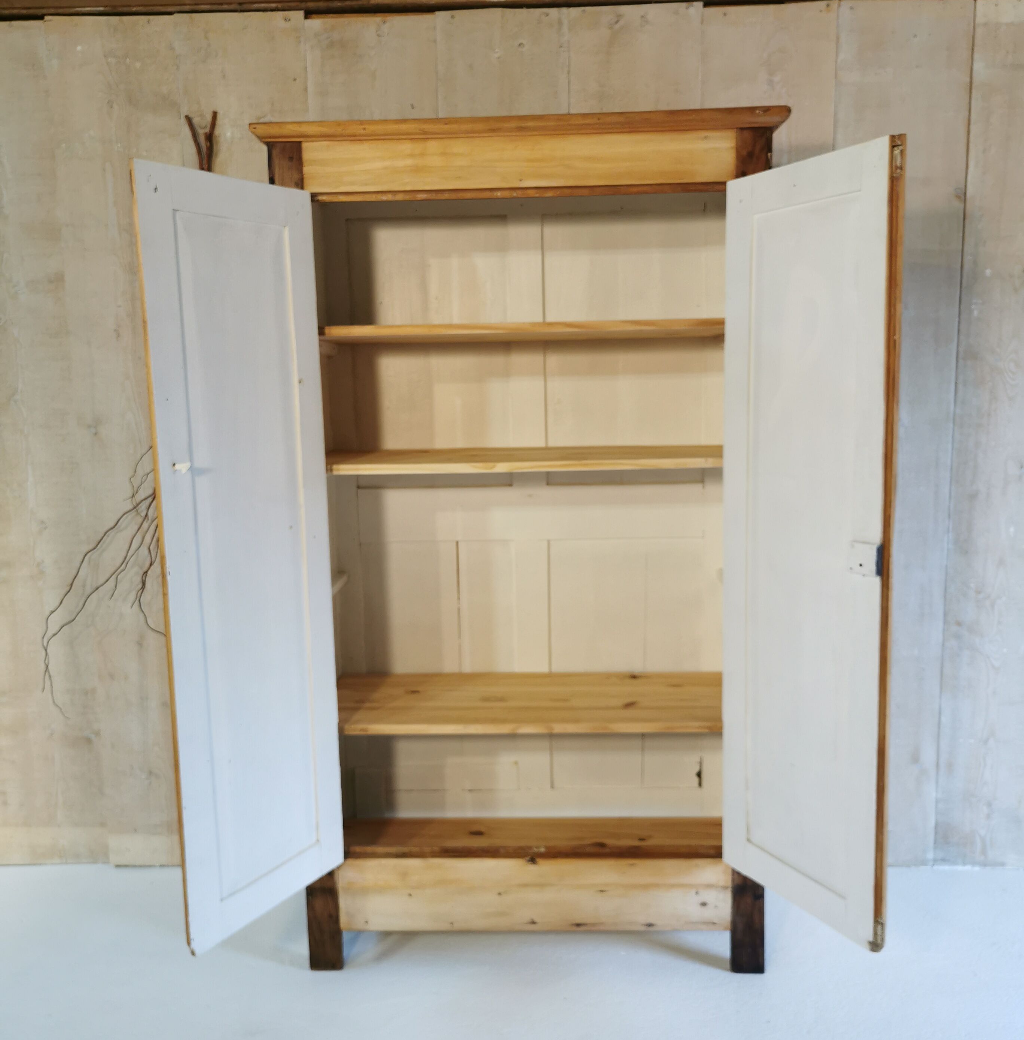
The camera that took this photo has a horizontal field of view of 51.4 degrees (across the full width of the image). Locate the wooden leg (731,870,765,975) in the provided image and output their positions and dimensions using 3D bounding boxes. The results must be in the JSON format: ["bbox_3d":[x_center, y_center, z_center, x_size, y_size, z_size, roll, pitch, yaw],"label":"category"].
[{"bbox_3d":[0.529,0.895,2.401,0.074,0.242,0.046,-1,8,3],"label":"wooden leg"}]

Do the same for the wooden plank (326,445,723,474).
[{"bbox_3d":[0.038,-0.141,2.485,0.979,0.020,0.407,-1,8,3],"label":"wooden plank"}]

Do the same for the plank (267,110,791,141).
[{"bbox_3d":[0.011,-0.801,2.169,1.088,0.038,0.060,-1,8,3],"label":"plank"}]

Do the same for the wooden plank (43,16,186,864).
[{"bbox_3d":[-0.990,-0.150,2.848,0.332,2.261,0.029,-1,8,3],"label":"wooden plank"}]

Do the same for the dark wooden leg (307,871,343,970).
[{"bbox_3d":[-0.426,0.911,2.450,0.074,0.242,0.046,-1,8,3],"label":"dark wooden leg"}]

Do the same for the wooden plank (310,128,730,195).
[{"bbox_3d":[0.013,-0.734,2.191,0.886,0.106,0.027,-1,8,3],"label":"wooden plank"}]

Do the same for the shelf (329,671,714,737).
[{"bbox_3d":[0.051,0.436,2.564,0.979,0.020,0.407,-1,8,3],"label":"shelf"}]

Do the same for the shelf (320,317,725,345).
[{"bbox_3d":[0.031,-0.430,2.445,0.979,0.020,0.407,-1,8,3],"label":"shelf"}]

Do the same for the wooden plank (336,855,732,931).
[{"bbox_3d":[0.050,0.841,2.407,0.886,0.173,0.027,-1,8,3],"label":"wooden plank"}]

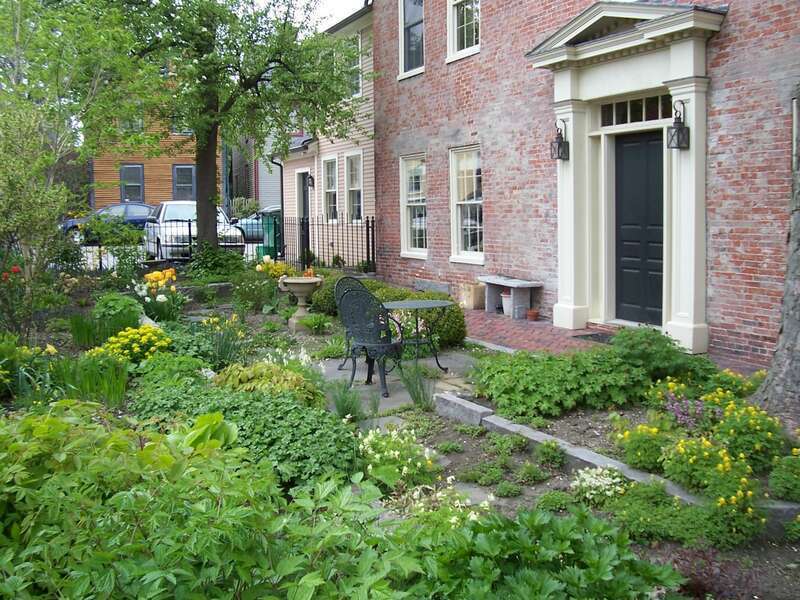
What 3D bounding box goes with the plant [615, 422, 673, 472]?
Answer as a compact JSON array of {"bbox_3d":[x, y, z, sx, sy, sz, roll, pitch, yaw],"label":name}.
[{"bbox_3d":[1.423,0.832,4.587,0.330,0.240,0.310,1,7,17],"label":"plant"}]

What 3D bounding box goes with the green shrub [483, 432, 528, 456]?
[{"bbox_3d":[0.718,0.980,5.350,0.300,0.110,0.260,-1,6,0],"label":"green shrub"}]

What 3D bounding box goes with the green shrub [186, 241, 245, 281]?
[{"bbox_3d":[-3.639,-0.779,15.500,1.120,0.760,1.000,-2,6,-13],"label":"green shrub"}]

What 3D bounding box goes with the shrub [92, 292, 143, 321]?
[{"bbox_3d":[-3.915,0.167,10.890,0.693,0.446,0.614,-3,6,-20],"label":"shrub"}]

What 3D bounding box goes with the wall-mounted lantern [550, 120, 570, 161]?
[{"bbox_3d":[1.978,-1.978,9.684,0.220,0.480,0.180,-4,7,-27],"label":"wall-mounted lantern"}]

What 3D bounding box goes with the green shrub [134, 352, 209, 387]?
[{"bbox_3d":[-2.180,0.685,7.504,0.620,0.330,0.550,-1,6,0],"label":"green shrub"}]

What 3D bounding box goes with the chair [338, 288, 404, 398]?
[{"bbox_3d":[-0.209,0.359,6.936,0.500,0.880,0.540,4,8,36],"label":"chair"}]

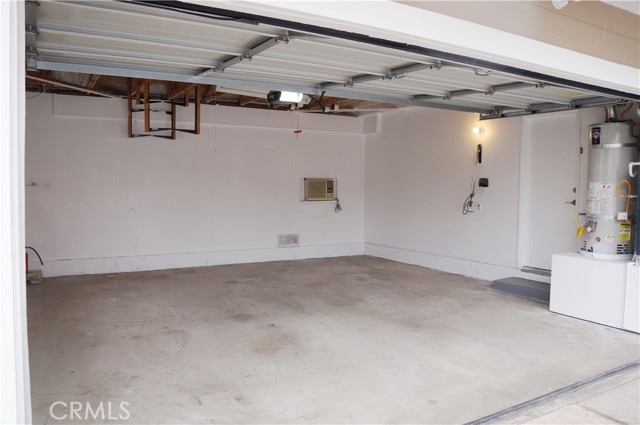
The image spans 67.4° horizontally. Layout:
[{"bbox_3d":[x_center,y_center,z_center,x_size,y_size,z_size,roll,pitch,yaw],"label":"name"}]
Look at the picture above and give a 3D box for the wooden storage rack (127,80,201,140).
[{"bbox_3d":[-1.950,-1.325,5.933,0.604,0.760,0.849,-1,3,-28],"label":"wooden storage rack"}]

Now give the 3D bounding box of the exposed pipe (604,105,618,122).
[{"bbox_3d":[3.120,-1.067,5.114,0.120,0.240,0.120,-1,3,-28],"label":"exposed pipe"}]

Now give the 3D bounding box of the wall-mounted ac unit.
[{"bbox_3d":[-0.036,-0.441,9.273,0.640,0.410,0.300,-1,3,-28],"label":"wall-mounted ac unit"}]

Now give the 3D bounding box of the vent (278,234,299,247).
[{"bbox_3d":[-0.602,0.544,9.155,0.420,0.225,0.030,-1,3,-28],"label":"vent"}]

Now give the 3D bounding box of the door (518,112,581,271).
[{"bbox_3d":[2.991,-0.239,6.301,0.080,2.050,0.830,-1,3,-28],"label":"door"}]

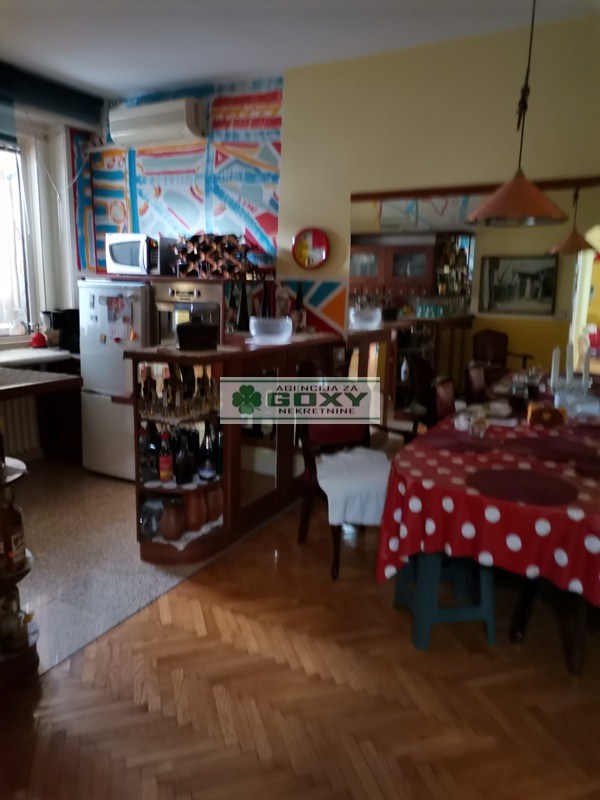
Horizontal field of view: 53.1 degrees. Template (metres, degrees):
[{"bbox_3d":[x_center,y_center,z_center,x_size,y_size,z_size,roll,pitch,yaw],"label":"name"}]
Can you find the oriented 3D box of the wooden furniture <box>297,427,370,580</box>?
[{"bbox_3d":[0.273,0.361,3.122,0.460,0.930,0.550,-3,11,-19],"label":"wooden furniture"}]

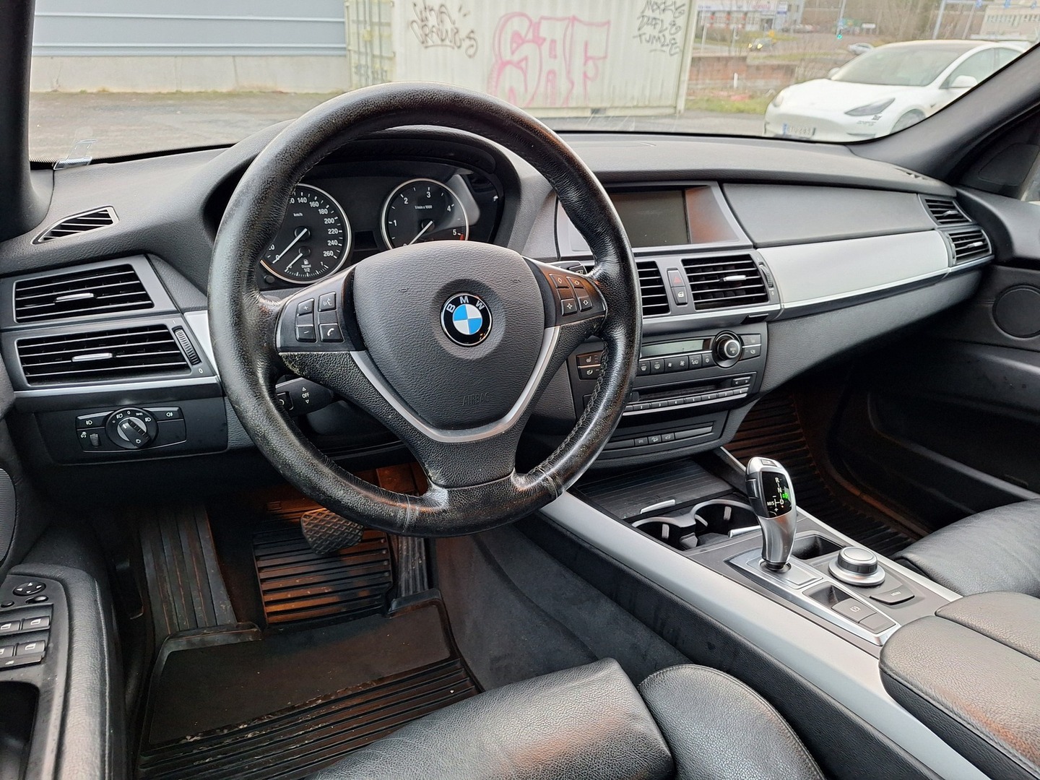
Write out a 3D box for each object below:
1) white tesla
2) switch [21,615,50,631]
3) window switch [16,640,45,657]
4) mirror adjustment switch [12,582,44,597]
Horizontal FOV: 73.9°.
[{"bbox_3d":[5.495,-3.949,9.382,4.690,1.443,1.930,-13,30,-26],"label":"white tesla"},{"bbox_3d":[-0.446,0.215,0.636,0.021,0.007,0.013,-3,27,-21],"label":"switch"},{"bbox_3d":[-0.432,0.228,0.610,0.021,0.007,0.013,-3,27,-21],"label":"window switch"},{"bbox_3d":[-0.478,0.194,0.672,0.025,0.006,0.019,-3,27,-21],"label":"mirror adjustment switch"}]

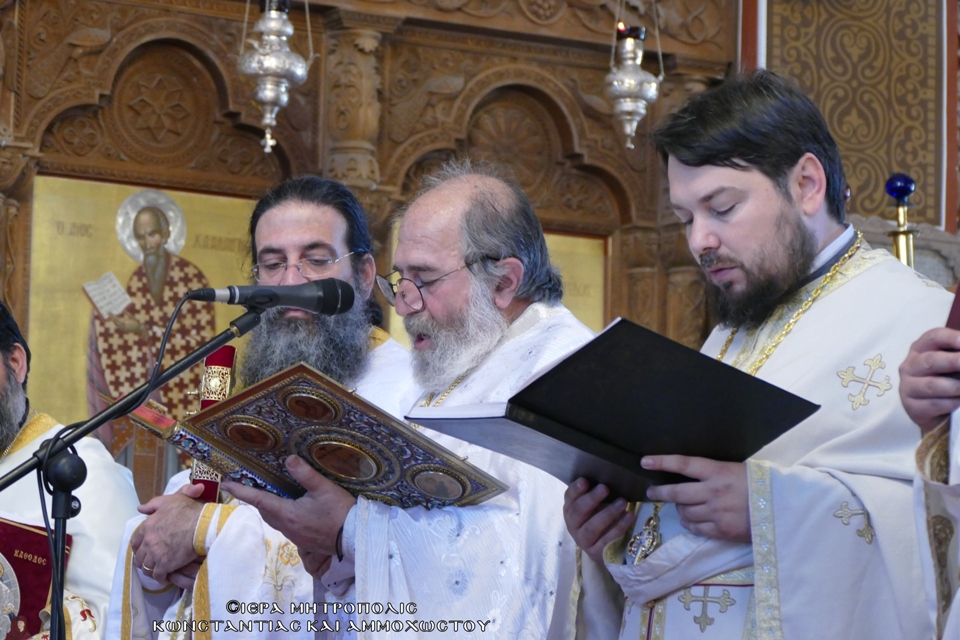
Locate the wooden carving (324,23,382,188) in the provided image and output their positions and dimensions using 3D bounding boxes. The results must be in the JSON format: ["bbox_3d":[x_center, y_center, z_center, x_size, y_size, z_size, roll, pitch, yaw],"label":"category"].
[{"bbox_3d":[-0.253,-0.450,7.800,0.122,0.318,0.080,6,-9,-30],"label":"wooden carving"}]

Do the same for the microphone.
[{"bbox_3d":[-0.283,-0.032,5.000,0.230,0.051,0.051,1,-7,-15],"label":"microphone"}]

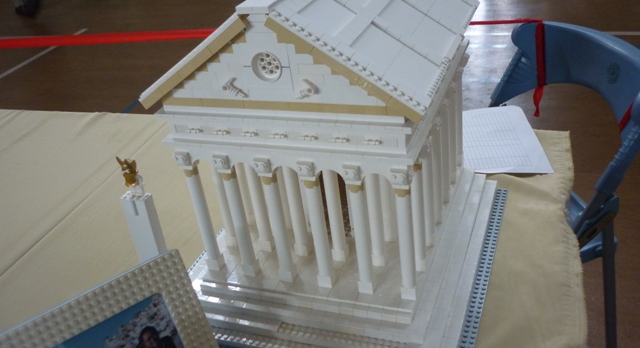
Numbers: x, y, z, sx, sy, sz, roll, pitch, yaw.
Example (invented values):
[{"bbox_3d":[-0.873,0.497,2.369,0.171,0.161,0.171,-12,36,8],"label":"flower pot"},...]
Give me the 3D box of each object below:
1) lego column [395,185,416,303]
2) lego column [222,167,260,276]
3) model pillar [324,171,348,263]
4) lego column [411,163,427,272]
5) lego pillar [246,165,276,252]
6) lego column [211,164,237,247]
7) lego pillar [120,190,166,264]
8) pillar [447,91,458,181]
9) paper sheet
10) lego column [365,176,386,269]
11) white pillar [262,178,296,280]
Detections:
[{"bbox_3d":[0.088,0.071,0.616,0.016,0.134,0.016,4,32,22],"label":"lego column"},{"bbox_3d":[-0.090,0.056,0.691,0.017,0.140,0.017,4,32,22],"label":"lego column"},{"bbox_3d":[0.017,0.039,0.694,0.017,0.140,0.017,4,32,22],"label":"model pillar"},{"bbox_3d":[0.105,0.047,0.654,0.016,0.134,0.016,4,32,22],"label":"lego column"},{"bbox_3d":[-0.072,0.033,0.725,0.016,0.134,0.016,4,32,22],"label":"lego pillar"},{"bbox_3d":[-0.118,0.028,0.747,0.017,0.140,0.017,4,32,22],"label":"lego column"},{"bbox_3d":[-0.211,0.089,0.759,0.032,0.141,0.016,3,31,19],"label":"lego pillar"},{"bbox_3d":[0.173,-0.052,0.809,0.017,0.140,0.017,4,32,22],"label":"pillar"},{"bbox_3d":[0.256,-0.064,1.036,0.210,0.010,0.258,-4,30,8],"label":"paper sheet"},{"bbox_3d":[0.061,0.043,0.672,0.016,0.134,0.016,4,32,22],"label":"lego column"},{"bbox_3d":[-0.045,0.060,0.673,0.017,0.140,0.017,4,32,22],"label":"white pillar"}]

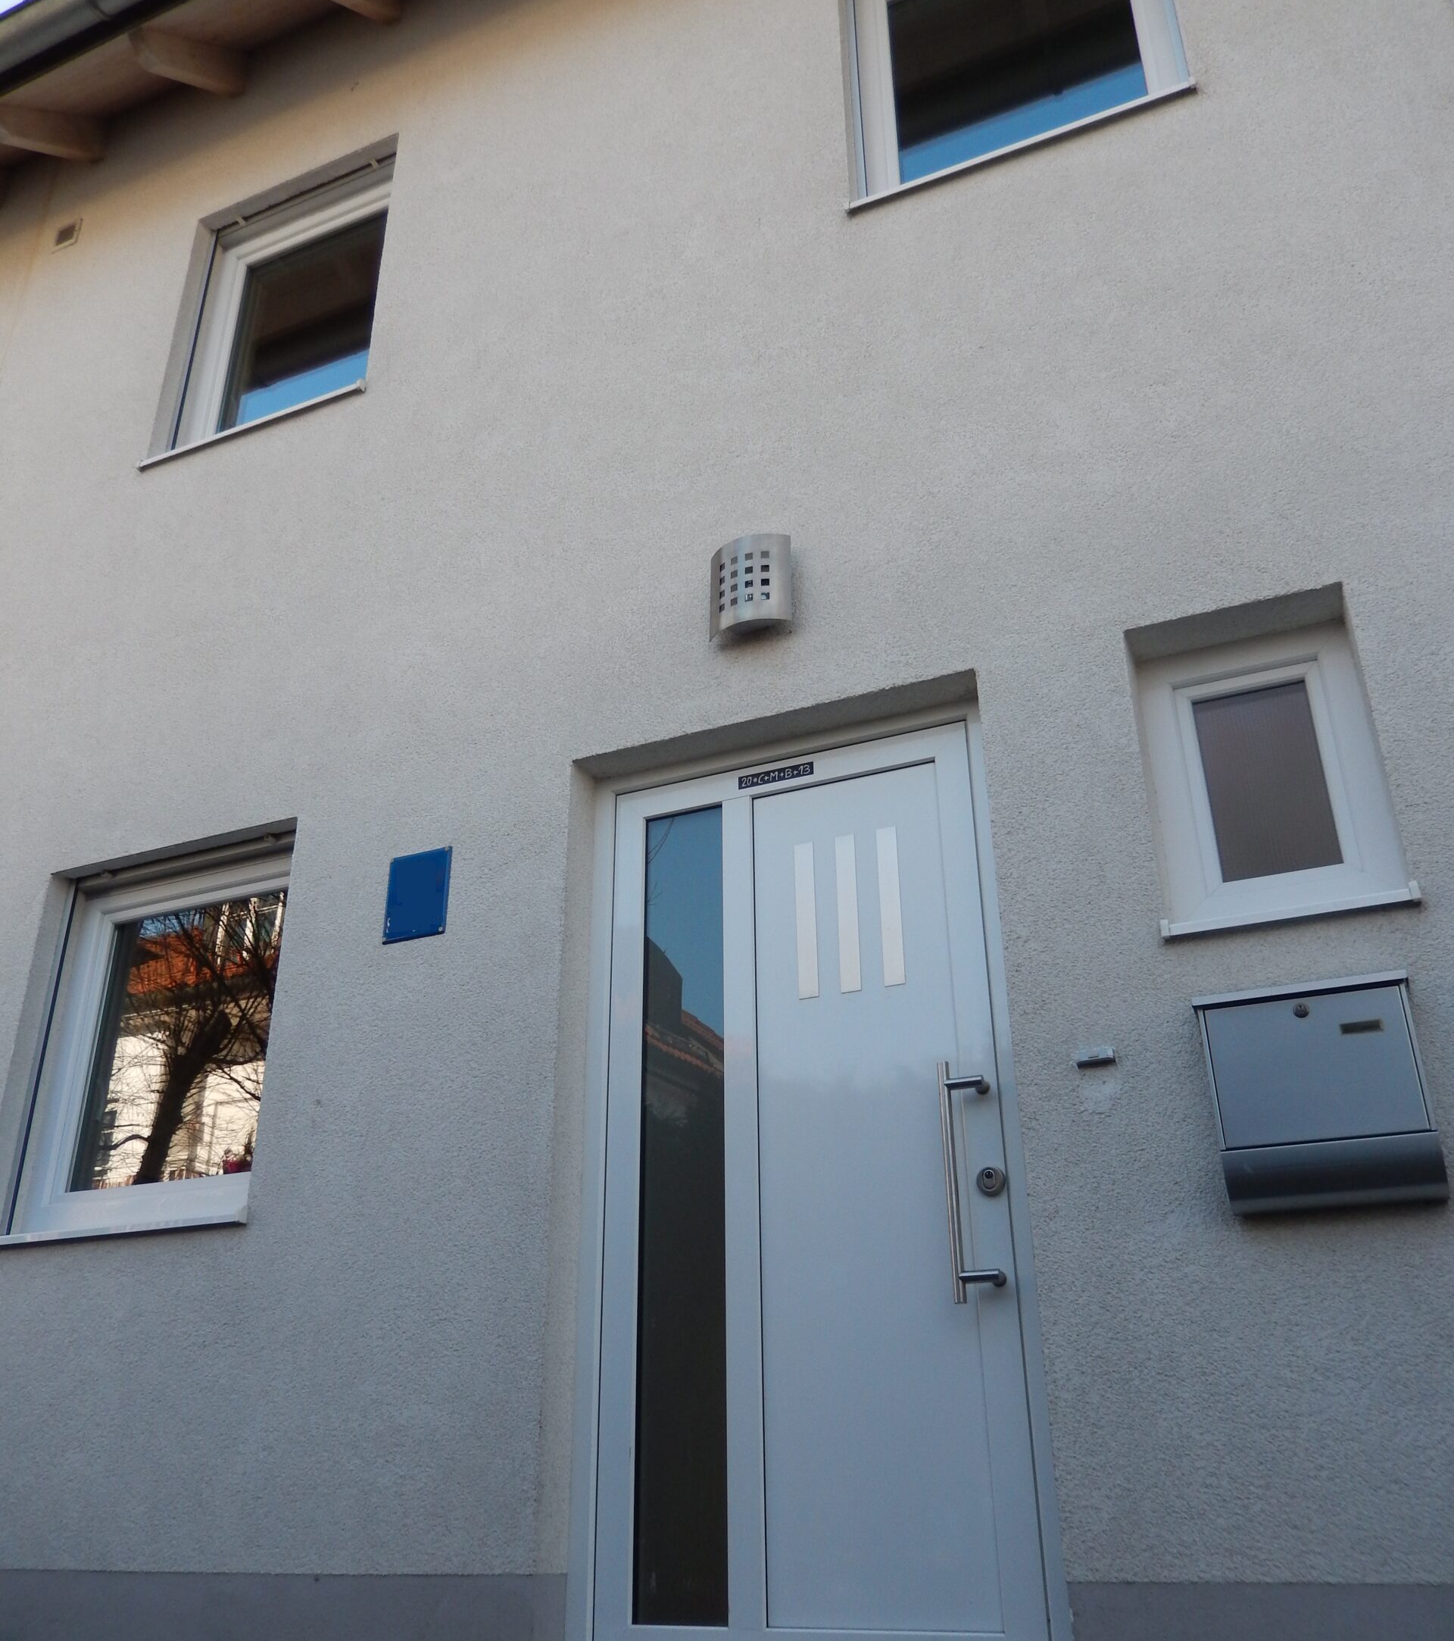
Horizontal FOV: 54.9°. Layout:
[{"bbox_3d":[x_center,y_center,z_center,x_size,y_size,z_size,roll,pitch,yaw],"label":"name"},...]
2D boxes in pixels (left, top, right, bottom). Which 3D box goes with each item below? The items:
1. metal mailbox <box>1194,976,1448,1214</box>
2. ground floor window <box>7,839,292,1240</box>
[{"bbox_3d":[1.101,0.516,2.606,0.382,0.396,0.123,-11,-27,21],"label":"metal mailbox"},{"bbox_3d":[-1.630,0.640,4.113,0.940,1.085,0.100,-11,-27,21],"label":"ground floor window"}]

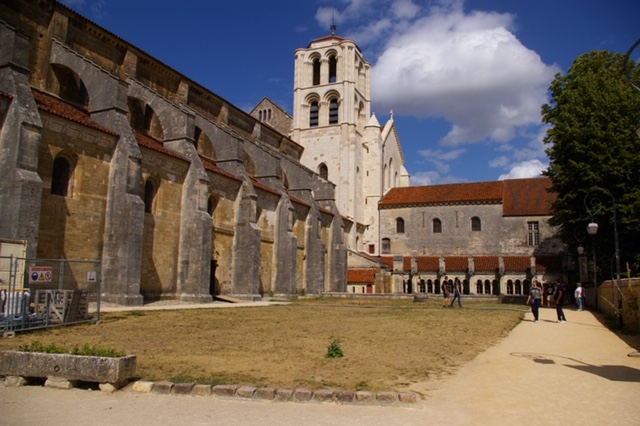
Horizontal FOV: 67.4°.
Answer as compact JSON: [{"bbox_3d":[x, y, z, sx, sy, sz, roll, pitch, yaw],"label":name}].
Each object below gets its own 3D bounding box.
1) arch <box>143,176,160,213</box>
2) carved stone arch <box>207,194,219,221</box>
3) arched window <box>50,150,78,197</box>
[{"bbox_3d":[-10.394,-1.064,29.636,0.420,2.270,1.380,-2,-9,23],"label":"arch"},{"bbox_3d":[-7.740,-0.204,34.389,0.350,2.150,1.150,-2,-9,24],"label":"carved stone arch"},{"bbox_3d":[-12.830,-1.902,24.051,0.420,2.270,1.380,-2,-9,23],"label":"arched window"}]

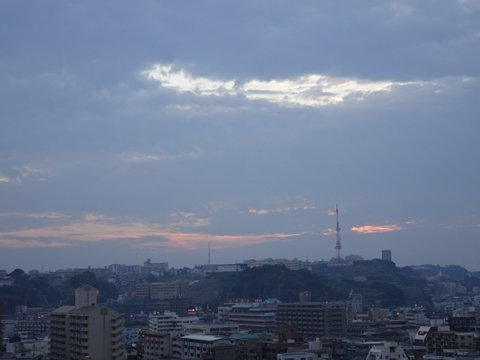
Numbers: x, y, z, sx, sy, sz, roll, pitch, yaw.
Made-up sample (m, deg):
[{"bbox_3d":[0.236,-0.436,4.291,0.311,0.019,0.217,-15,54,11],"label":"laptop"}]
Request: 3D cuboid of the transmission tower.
[{"bbox_3d":[195.343,105.108,1650.000,15.000,113.000,15.000,-2,-8,7],"label":"transmission tower"}]

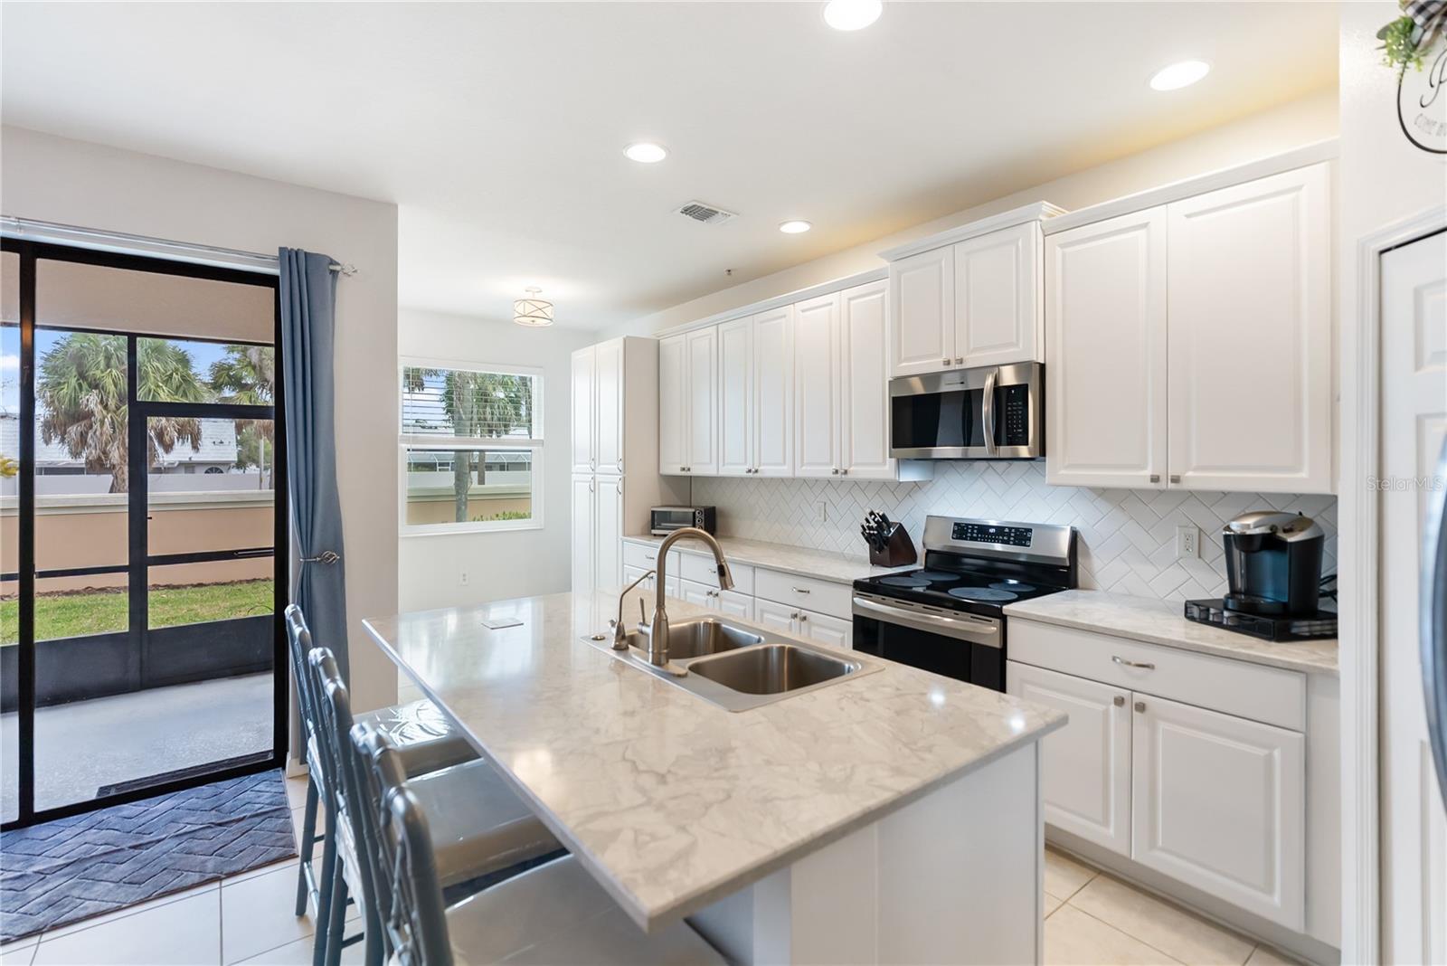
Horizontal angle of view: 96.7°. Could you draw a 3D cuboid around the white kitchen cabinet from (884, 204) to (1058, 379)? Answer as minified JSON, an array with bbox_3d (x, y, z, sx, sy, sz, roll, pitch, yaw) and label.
[{"bbox_3d":[1.226,-0.835,3.079,0.447,0.625,0.805,0,1,-38],"label":"white kitchen cabinet"}]

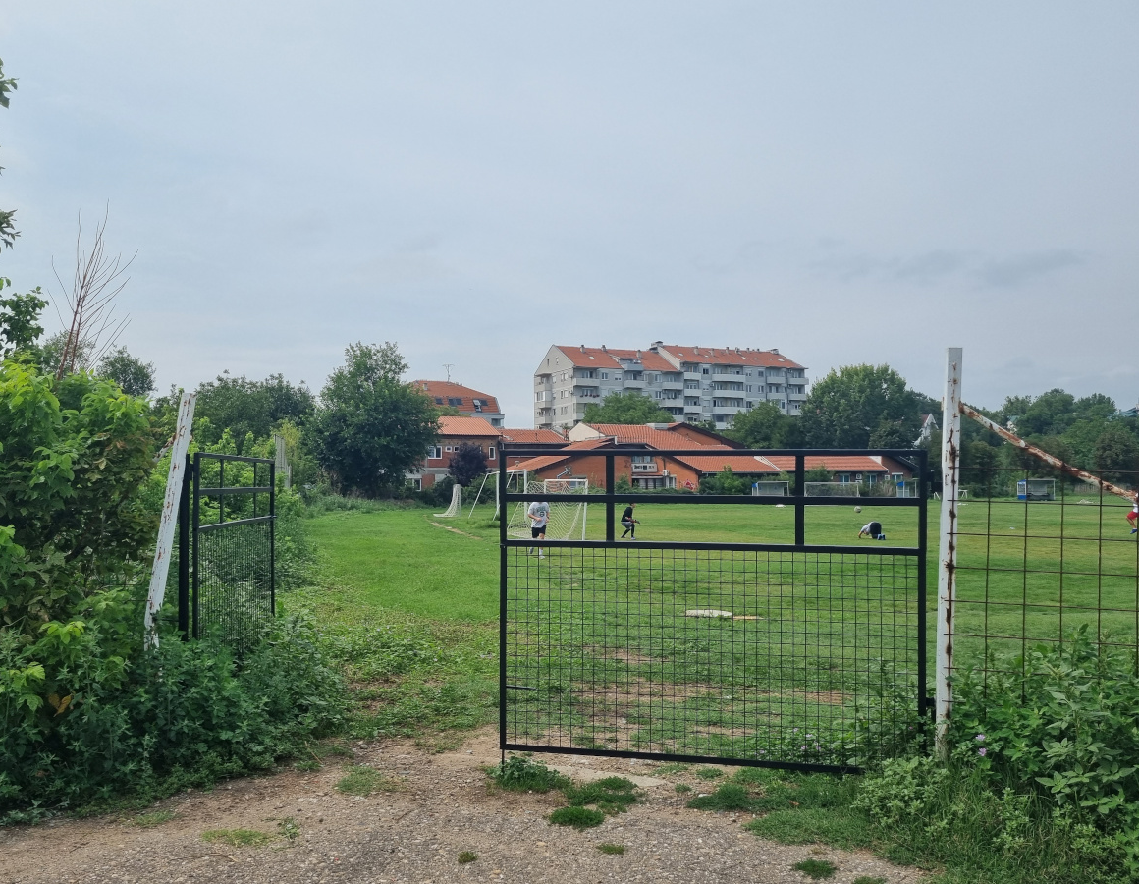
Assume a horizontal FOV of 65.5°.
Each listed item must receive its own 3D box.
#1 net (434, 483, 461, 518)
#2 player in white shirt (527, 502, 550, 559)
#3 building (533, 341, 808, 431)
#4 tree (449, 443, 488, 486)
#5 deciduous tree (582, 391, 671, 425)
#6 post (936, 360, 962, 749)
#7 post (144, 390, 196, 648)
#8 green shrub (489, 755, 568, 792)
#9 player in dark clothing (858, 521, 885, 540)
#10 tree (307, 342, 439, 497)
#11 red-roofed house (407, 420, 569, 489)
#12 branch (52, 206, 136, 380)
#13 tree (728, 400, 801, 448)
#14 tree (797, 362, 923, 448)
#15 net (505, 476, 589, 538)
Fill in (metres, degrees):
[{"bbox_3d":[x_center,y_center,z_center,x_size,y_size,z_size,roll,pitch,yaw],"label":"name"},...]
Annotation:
[{"bbox_3d":[-7.850,3.654,56.194,1.500,2.050,5.000,1,-3,-12],"label":"net"},{"bbox_3d":[-0.808,2.284,23.923,0.580,1.740,0.550,1,-3,-12],"label":"player in white shirt"},{"bbox_3d":[18.848,-4.385,164.884,48.000,26.800,18.000,1,-3,-24],"label":"building"},{"bbox_3d":[-8.851,2.756,76.953,3.300,5.430,3.300,0,-3,0],"label":"tree"},{"bbox_3d":[7.337,0.177,115.288,11.300,13.480,10.500,0,-2,0],"label":"deciduous tree"},{"bbox_3d":[2.260,0.673,5.285,0.085,2.460,0.085,2,-2,11],"label":"post"},{"bbox_3d":[-2.493,0.720,5.424,0.075,2.080,0.075,7,-3,18],"label":"post"},{"bbox_3d":[-0.206,1.658,4.482,0.410,0.140,0.280,0,-3,0],"label":"green shrub"},{"bbox_3d":[10.911,3.202,32.191,0.580,0.660,1.050,1,-3,-16],"label":"player in dark clothing"},{"bbox_3d":[-14.237,-1.231,64.255,9.300,11.940,9.000,0,-2,0],"label":"tree"},{"bbox_3d":[-9.000,1.734,85.166,15.000,7.800,10.000,1,-3,-17],"label":"red-roofed house"},{"bbox_3d":[-4.301,-1.327,8.000,0.700,1.580,0.600,1,-3,-28],"label":"branch"},{"bbox_3d":[25.638,0.681,117.270,10.000,12.640,9.500,0,-2,0],"label":"tree"},{"bbox_3d":[39.609,-1.721,120.378,16.000,17.710,14.500,0,-2,0],"label":"tree"},{"bbox_3d":[-0.850,2.291,30.243,1.500,2.000,4.900,1,-3,-16],"label":"net"}]

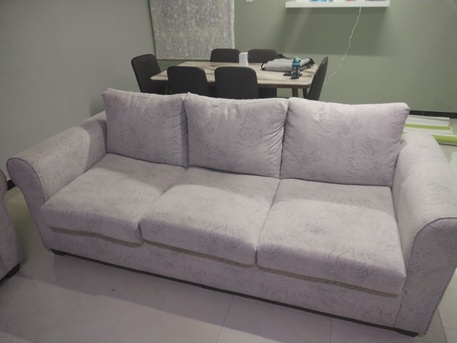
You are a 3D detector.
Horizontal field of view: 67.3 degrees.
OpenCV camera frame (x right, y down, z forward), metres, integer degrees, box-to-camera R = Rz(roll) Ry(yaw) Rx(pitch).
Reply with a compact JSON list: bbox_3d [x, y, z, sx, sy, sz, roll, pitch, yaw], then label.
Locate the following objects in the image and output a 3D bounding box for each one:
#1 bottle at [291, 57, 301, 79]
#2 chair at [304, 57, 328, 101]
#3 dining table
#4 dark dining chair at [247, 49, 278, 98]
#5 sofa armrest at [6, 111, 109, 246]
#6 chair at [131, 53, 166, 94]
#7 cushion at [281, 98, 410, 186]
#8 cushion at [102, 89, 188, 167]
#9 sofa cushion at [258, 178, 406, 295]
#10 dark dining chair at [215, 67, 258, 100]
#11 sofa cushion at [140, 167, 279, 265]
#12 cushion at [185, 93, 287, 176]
[{"bbox_3d":[0.750,-1.158,3.811,0.085,0.230,0.085,7,29,16],"label":"bottle"},{"bbox_3d":[0.676,-0.641,3.395,0.510,0.890,0.430,7,30,16],"label":"chair"},{"bbox_3d":[0.133,-0.899,4.415,1.855,0.750,1.066,7,29,16],"label":"dining table"},{"bbox_3d":[0.430,-1.164,4.734,0.460,0.900,0.550,7,29,16],"label":"dark dining chair"},{"bbox_3d":[-1.038,0.012,2.464,0.225,0.655,0.900,7,30,16],"label":"sofa armrest"},{"bbox_3d":[-0.655,-0.806,3.800,0.510,0.890,0.430,7,30,16],"label":"chair"},{"bbox_3d":[0.696,-0.196,2.147,0.670,0.500,0.190,7,21,16],"label":"cushion"},{"bbox_3d":[-0.608,-0.349,2.709,0.700,0.550,0.200,7,18,17],"label":"cushion"},{"bbox_3d":[0.616,0.305,2.074,0.720,0.175,0.800,7,29,17],"label":"sofa cushion"},{"bbox_3d":[0.152,-0.594,3.348,0.430,0.890,0.510,7,30,16],"label":"dark dining chair"},{"bbox_3d":[-0.060,0.220,2.284,0.720,0.175,0.800,7,29,17],"label":"sofa cushion"},{"bbox_3d":[0.061,-0.266,2.502,0.730,0.550,0.200,7,18,17],"label":"cushion"}]

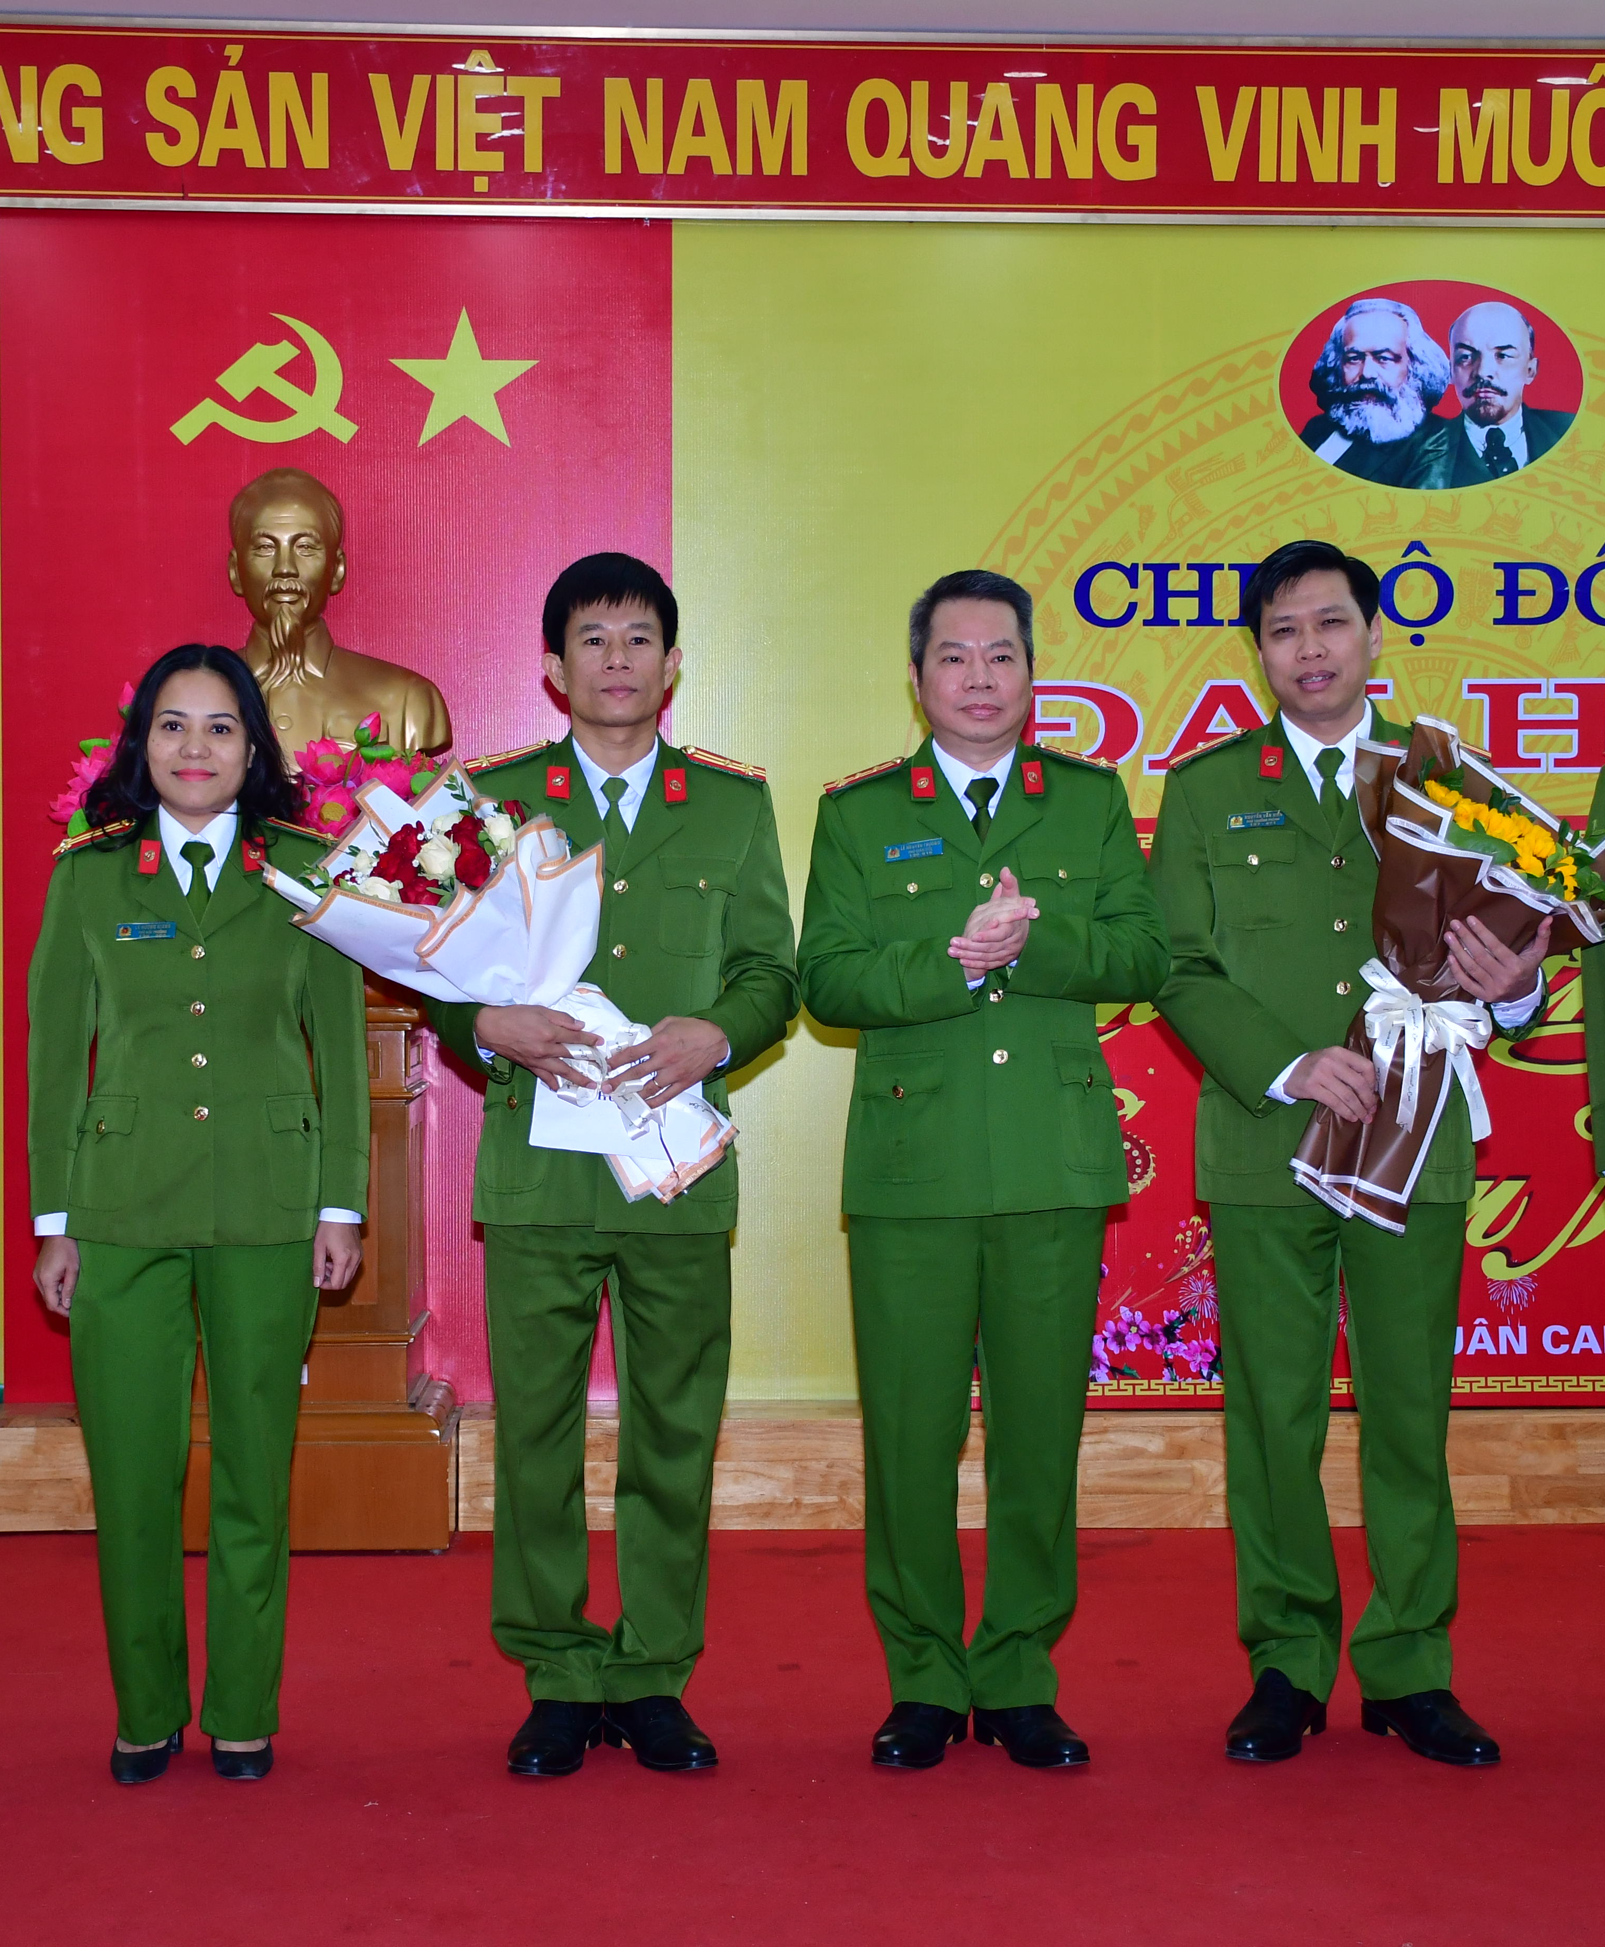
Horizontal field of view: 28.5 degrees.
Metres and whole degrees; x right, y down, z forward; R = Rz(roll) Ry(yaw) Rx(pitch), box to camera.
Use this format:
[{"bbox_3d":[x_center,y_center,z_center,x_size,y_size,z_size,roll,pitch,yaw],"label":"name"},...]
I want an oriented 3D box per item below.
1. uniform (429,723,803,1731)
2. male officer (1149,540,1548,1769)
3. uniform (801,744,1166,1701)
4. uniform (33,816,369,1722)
[{"bbox_3d":[-0.268,0.355,4.431,0.521,1.363,0.400,0,2,-6],"label":"uniform"},{"bbox_3d":[0.774,0.255,4.490,0.567,1.745,0.440,0,2,2],"label":"male officer"},{"bbox_3d":[0.254,0.363,4.452,0.517,1.382,0.420,0,2,-7],"label":"uniform"},{"bbox_3d":[-0.847,0.428,4.441,0.480,1.310,0.280,0,2,-10],"label":"uniform"}]

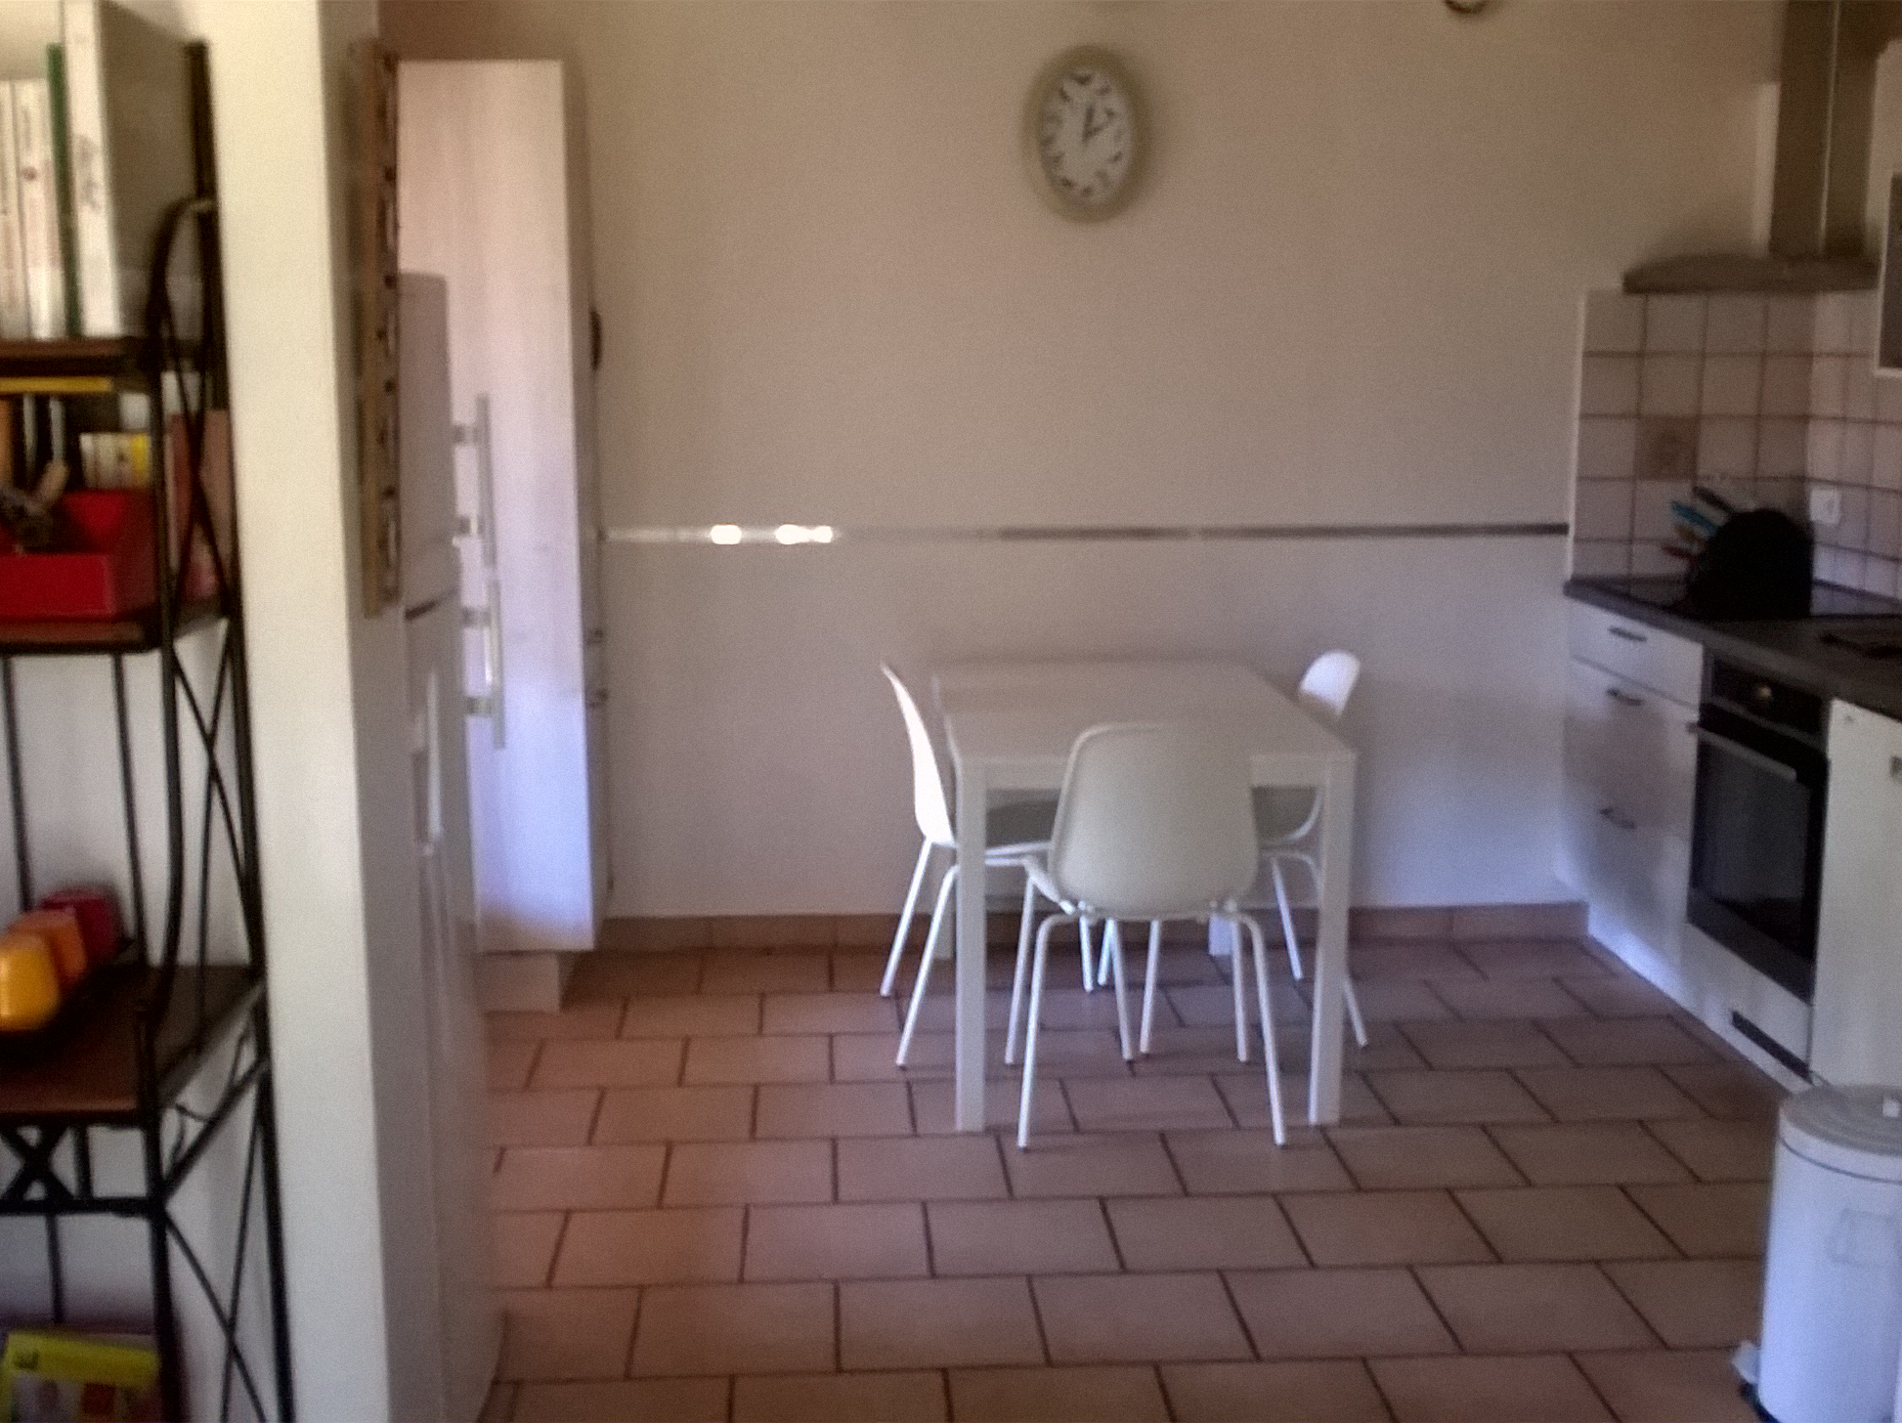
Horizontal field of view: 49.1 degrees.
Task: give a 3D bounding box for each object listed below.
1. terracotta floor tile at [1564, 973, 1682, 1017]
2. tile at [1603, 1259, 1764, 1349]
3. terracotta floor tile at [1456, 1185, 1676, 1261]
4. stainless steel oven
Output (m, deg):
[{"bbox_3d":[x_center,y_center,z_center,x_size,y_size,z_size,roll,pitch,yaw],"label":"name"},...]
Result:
[{"bbox_3d":[1.620,0.677,4.889,0.309,0.012,0.304,-1,10,-3],"label":"terracotta floor tile"},{"bbox_3d":[1.244,0.949,3.333,0.309,0.012,0.304,-1,10,-3],"label":"tile"},{"bbox_3d":[1.064,0.893,3.612,0.305,0.012,0.305,-1,10,-3],"label":"terracotta floor tile"},{"bbox_3d":[1.909,0.221,4.302,0.570,0.600,0.595,-1,10,-3],"label":"stainless steel oven"}]

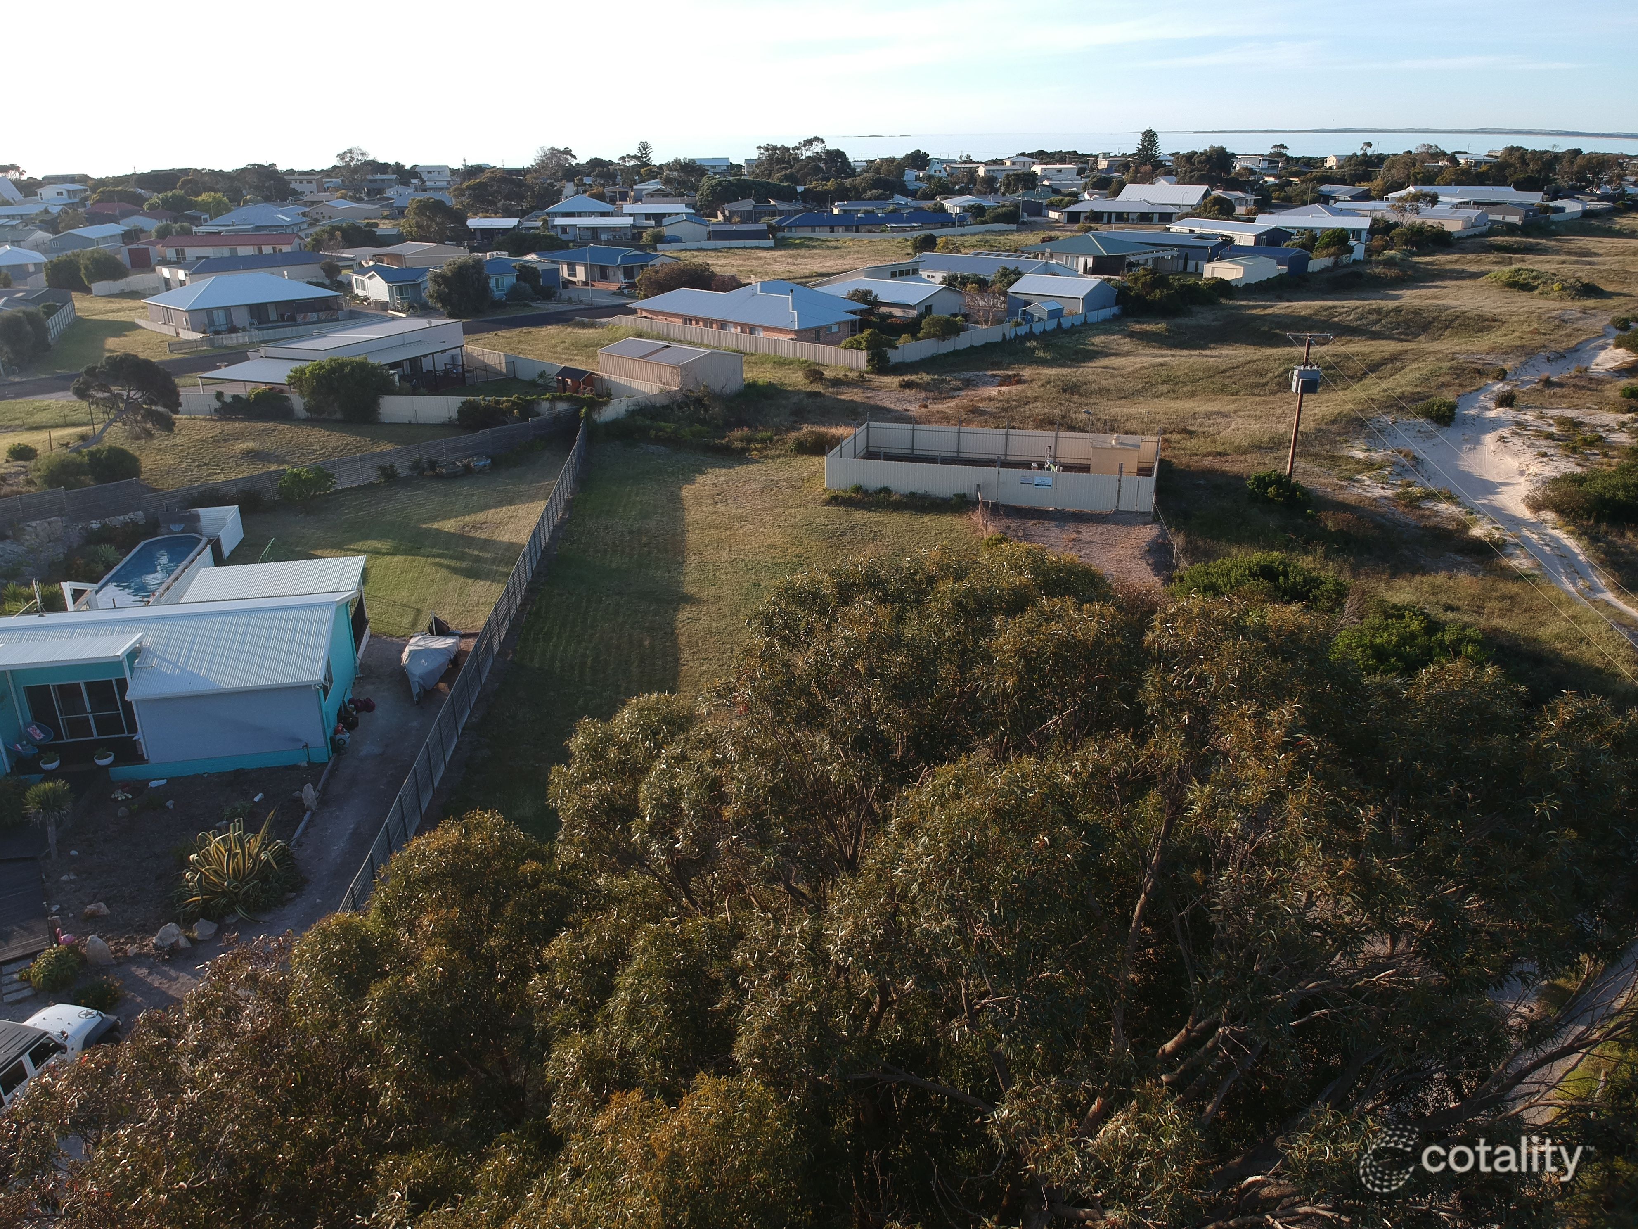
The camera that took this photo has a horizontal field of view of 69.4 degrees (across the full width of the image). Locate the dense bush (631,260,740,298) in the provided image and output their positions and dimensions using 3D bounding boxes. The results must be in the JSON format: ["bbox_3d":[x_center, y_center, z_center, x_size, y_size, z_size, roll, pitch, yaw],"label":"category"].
[{"bbox_3d":[-16.647,-42.769,151.157,13.807,4.537,8.284,-3,22,-5],"label":"dense bush"}]

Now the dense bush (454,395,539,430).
[{"bbox_3d":[-21.740,-13.608,79.832,5.427,2.194,3.256,-6,23,-14],"label":"dense bush"}]

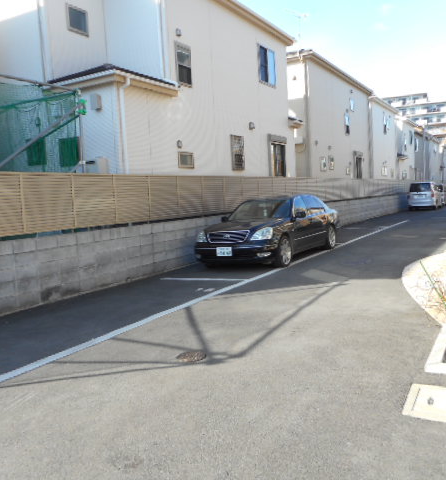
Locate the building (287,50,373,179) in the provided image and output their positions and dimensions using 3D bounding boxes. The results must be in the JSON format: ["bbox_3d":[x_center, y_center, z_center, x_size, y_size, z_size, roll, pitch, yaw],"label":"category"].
[{"bbox_3d":[3.128,-4.877,24.565,7.350,7.000,10.100,0,6,32],"label":"building"}]

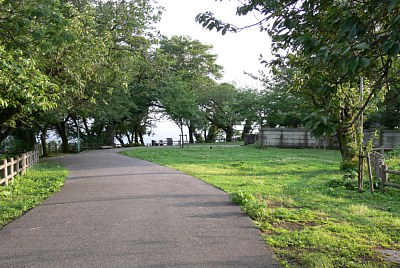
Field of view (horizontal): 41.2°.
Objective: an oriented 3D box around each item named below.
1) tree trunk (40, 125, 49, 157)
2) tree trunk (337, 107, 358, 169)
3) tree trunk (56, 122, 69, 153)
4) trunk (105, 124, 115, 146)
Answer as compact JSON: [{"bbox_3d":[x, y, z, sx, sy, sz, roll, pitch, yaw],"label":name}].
[{"bbox_3d":[-8.631,0.416,29.500,0.444,1.665,0.400,0,1,0],"label":"tree trunk"},{"bbox_3d":[5.828,0.138,21.000,0.830,2.450,0.747,0,1,0],"label":"tree trunk"},{"bbox_3d":[-8.651,0.173,33.500,0.725,2.048,0.616,0,1,0],"label":"tree trunk"},{"bbox_3d":[-7.492,0.124,44.000,0.828,1.821,0.745,0,1,0],"label":"trunk"}]

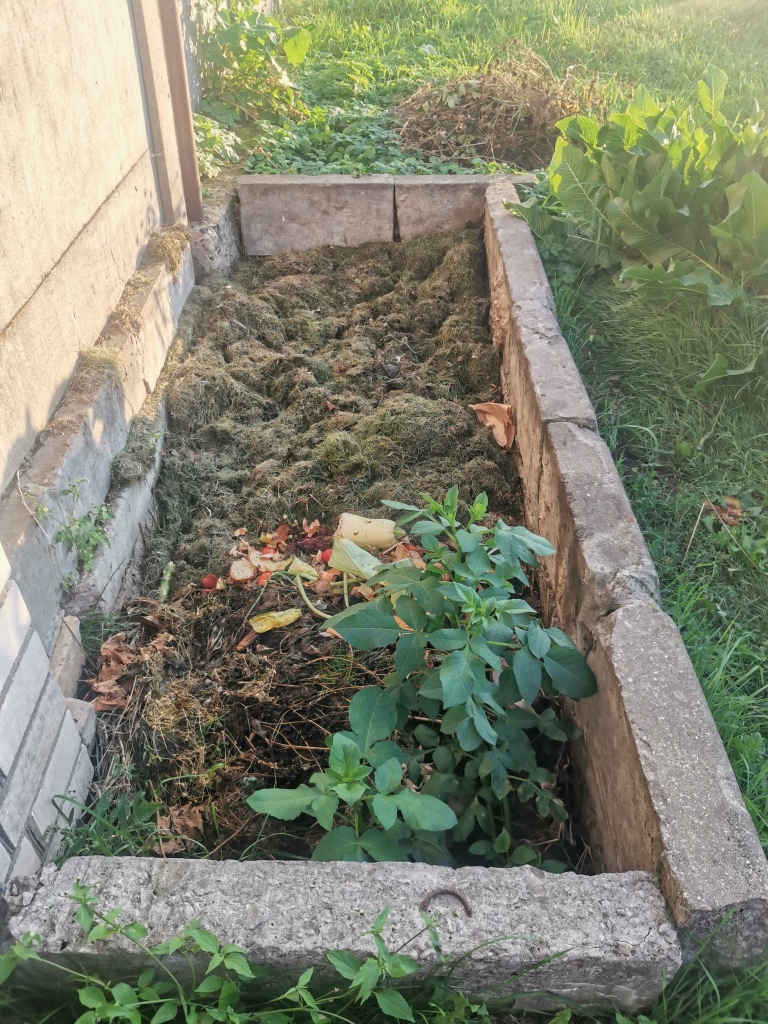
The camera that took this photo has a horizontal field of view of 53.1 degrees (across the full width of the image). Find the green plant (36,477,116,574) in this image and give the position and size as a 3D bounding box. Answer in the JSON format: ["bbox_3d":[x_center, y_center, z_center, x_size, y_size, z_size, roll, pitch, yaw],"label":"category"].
[{"bbox_3d":[-0.786,0.047,1.979,0.140,0.220,0.190,1,40,-1],"label":"green plant"}]

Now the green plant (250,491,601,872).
[{"bbox_3d":[0.082,0.402,1.615,0.600,0.560,0.640,1,40,-1],"label":"green plant"}]

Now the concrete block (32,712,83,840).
[{"bbox_3d":[-0.767,0.582,1.698,0.120,0.133,0.238,1,40,-1],"label":"concrete block"}]

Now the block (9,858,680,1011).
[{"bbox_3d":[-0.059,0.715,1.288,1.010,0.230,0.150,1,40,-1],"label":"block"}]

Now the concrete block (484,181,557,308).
[{"bbox_3d":[0.546,-1.019,3.332,0.150,0.340,1.180,1,40,-1],"label":"concrete block"}]

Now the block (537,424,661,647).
[{"bbox_3d":[0.531,0.088,2.030,0.150,0.340,0.690,1,40,-1],"label":"block"}]

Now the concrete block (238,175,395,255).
[{"bbox_3d":[-0.325,-1.482,3.854,0.740,0.350,0.140,-2,40,-4],"label":"concrete block"}]

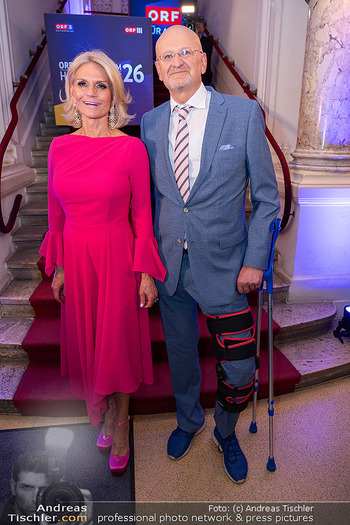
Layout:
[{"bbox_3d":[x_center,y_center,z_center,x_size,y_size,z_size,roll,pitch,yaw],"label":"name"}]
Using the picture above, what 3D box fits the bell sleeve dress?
[{"bbox_3d":[-0.300,0.144,1.498,0.530,1.300,0.360,-3,18,-8],"label":"bell sleeve dress"}]

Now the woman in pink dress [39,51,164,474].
[{"bbox_3d":[-0.295,0.068,1.532,0.550,1.750,0.380,-1,15,-5],"label":"woman in pink dress"}]

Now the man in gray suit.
[{"bbox_3d":[0.130,0.071,1.464,0.580,1.820,0.420,5,19,15],"label":"man in gray suit"}]

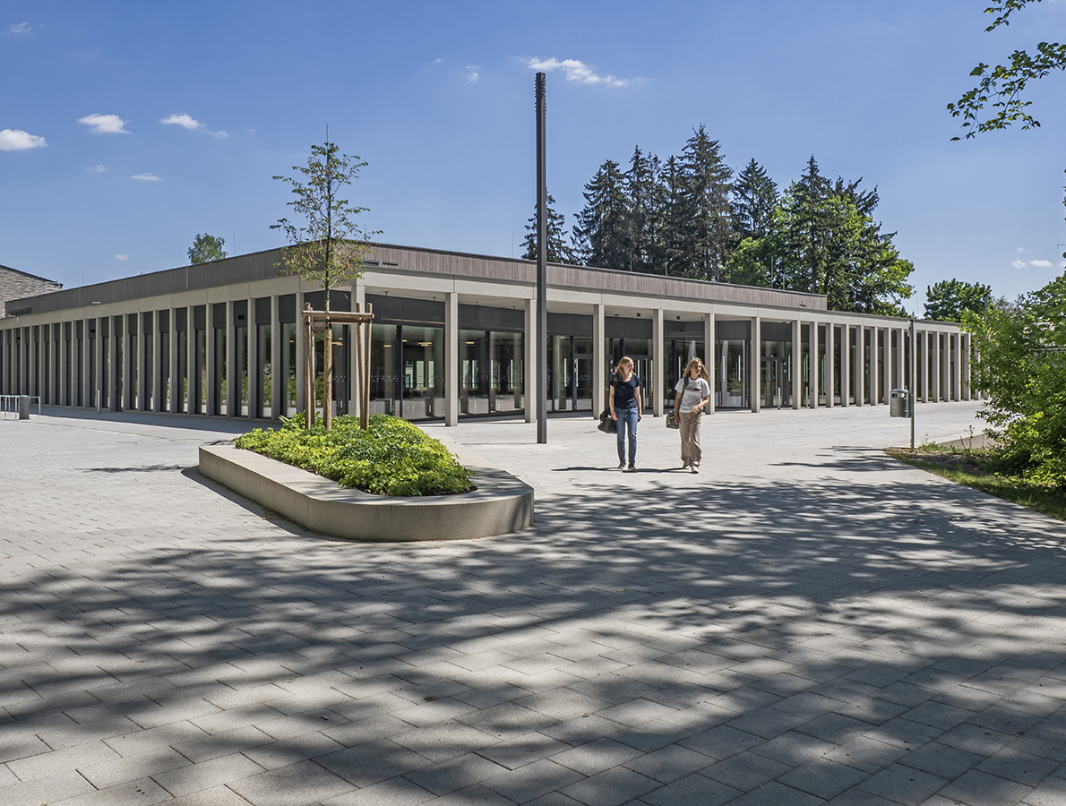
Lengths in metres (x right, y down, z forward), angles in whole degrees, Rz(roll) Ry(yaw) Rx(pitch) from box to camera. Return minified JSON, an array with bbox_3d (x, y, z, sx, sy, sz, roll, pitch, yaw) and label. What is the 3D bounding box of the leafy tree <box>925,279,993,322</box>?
[{"bbox_3d":[33.127,-5.158,72.000,6.200,9.200,6.000,0,2,0],"label":"leafy tree"}]

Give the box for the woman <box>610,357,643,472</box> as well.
[{"bbox_3d":[1.368,0.159,13.750,0.510,1.680,0.420,0,2,0],"label":"woman"}]

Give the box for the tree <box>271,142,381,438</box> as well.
[{"bbox_3d":[-3.242,-1.826,14.500,1.650,4.650,1.650,0,2,0],"label":"tree"}]

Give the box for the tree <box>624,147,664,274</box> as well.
[{"bbox_3d":[9.577,-11.385,80.000,4.600,21.200,4.600,0,2,0],"label":"tree"}]

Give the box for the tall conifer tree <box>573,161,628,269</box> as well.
[{"bbox_3d":[5.808,-10.846,80.000,5.400,20.000,5.400,0,2,0],"label":"tall conifer tree"}]

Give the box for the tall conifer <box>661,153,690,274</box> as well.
[{"bbox_3d":[12.269,-11.077,80.000,4.500,20.500,4.500,0,2,0],"label":"tall conifer"}]

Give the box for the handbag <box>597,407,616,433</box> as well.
[{"bbox_3d":[1.112,0.266,13.850,0.300,0.400,0.320,0,2,11],"label":"handbag"}]

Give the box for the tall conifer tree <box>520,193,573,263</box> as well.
[{"bbox_3d":[1.207,-9.580,81.000,5.000,17.600,5.000,0,2,0],"label":"tall conifer tree"}]

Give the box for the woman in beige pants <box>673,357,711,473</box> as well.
[{"bbox_3d":[2.330,0.171,13.650,0.560,1.680,0.480,0,2,-5],"label":"woman in beige pants"}]

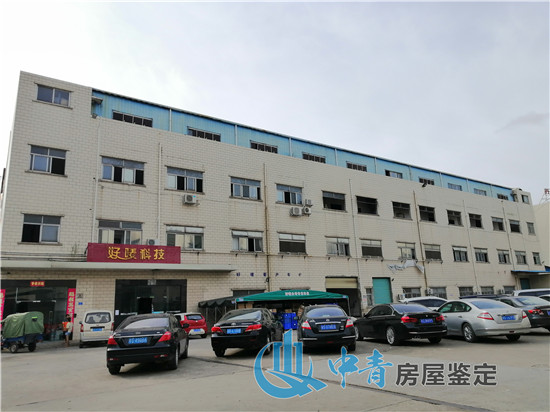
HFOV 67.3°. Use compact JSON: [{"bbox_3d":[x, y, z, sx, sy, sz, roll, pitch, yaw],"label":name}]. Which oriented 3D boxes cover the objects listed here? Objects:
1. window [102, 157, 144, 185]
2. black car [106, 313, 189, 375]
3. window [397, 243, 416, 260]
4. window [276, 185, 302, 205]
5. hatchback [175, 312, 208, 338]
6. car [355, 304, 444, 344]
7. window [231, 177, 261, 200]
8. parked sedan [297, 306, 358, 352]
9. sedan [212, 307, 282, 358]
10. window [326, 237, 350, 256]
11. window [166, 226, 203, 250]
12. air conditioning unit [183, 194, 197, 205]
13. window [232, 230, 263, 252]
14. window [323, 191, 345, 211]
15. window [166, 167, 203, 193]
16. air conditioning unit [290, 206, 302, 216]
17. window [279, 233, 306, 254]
[{"bbox_3d":[-10.493,-2.393,28.557,2.782,1.633,0.200,7,-17,-34],"label":"window"},{"bbox_3d":[-3.663,4.026,12.501,1.820,1.470,4.850,-1,-13,-7],"label":"black car"},{"bbox_3d":[12.912,4.463,40.211,2.446,1.575,0.150,7,-16,-33],"label":"window"},{"bbox_3d":[1.238,-0.897,34.452,2.592,1.427,0.180,7,-16,-34],"label":"window"},{"bbox_3d":[-5.162,6.613,23.023,1.560,1.470,3.550,8,-17,-37],"label":"hatchback"},{"bbox_3d":[4.595,4.526,16.004,1.820,1.450,4.700,1,-14,-14],"label":"car"},{"bbox_3d":[-2.241,-1.273,32.051,2.620,1.499,0.180,7,-16,-34],"label":"window"},{"bbox_3d":[1.753,4.380,14.951,1.810,1.475,4.850,-3,-14,2],"label":"parked sedan"},{"bbox_3d":[-0.850,4.496,15.039,1.820,1.490,4.825,-4,-13,9],"label":"sedan"},{"bbox_3d":[5.820,3.794,38.258,2.782,1.640,0.200,7,-17,-34],"label":"window"},{"bbox_3d":[-5.990,2.195,27.693,2.589,1.532,0.150,7,-16,-33],"label":"window"},{"bbox_3d":[-5.794,-0.434,28.187,0.840,0.580,0.320,7,-16,-33],"label":"air conditioning unit"},{"bbox_3d":[-1.990,2.620,30.357,2.559,1.543,0.150,7,-16,-33],"label":"window"},{"bbox_3d":[5.236,-0.367,36.179,2.570,1.544,0.150,7,-16,-33],"label":"window"},{"bbox_3d":[-6.730,-1.942,31.067,2.782,1.633,0.200,7,-17,-34],"label":"window"},{"bbox_3d":[1.716,0.480,33.163,0.860,0.600,0.330,7,-16,-33],"label":"air conditioning unit"},{"bbox_3d":[1.500,3.276,35.379,2.782,1.640,0.200,7,-17,-34],"label":"window"}]

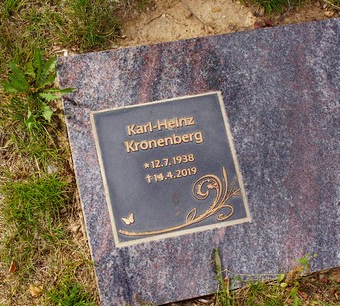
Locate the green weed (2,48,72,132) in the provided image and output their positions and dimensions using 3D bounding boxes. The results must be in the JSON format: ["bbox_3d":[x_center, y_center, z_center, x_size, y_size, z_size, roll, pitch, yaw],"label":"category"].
[{"bbox_3d":[-0.203,-0.096,1.181,0.108,0.055,0.122,0,78,-10],"label":"green weed"}]

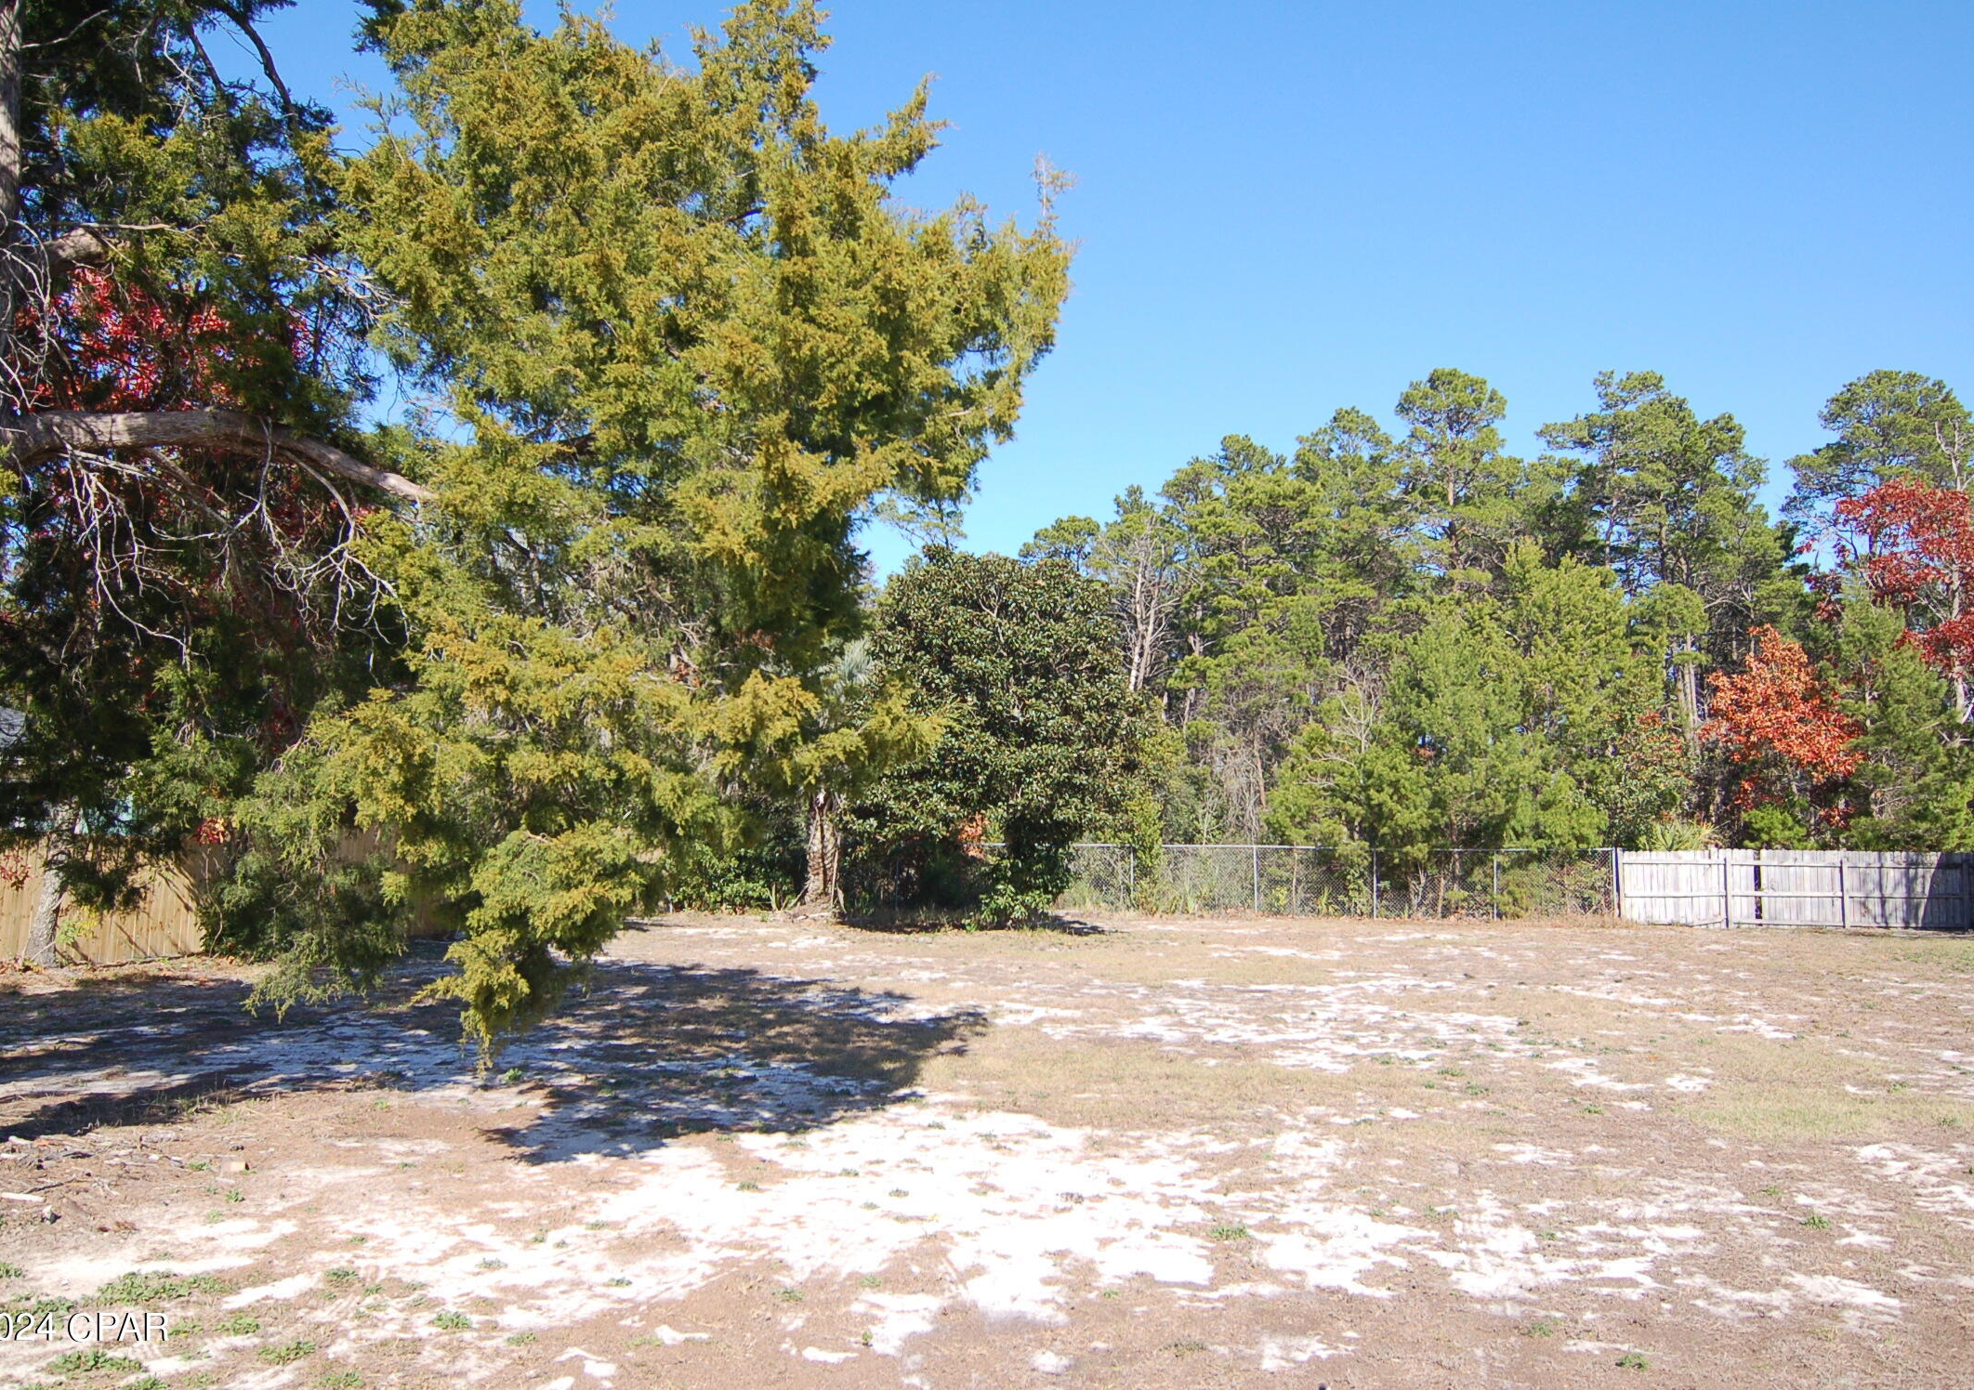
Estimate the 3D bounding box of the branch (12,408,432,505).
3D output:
[{"bbox_3d":[-4.002,-1.253,8.500,2.200,0.470,0.320,0,-5,6],"label":"branch"}]

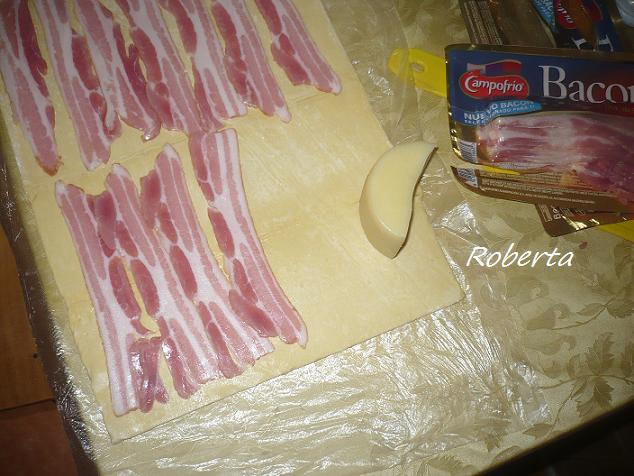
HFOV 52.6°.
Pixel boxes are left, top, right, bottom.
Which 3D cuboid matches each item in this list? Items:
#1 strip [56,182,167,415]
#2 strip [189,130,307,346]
[{"bbox_3d":[-0.175,0.043,0.557,0.052,0.007,0.219,-15,76,-17],"label":"strip"},{"bbox_3d":[-0.069,-0.001,0.596,0.054,0.007,0.229,-16,76,-17],"label":"strip"}]

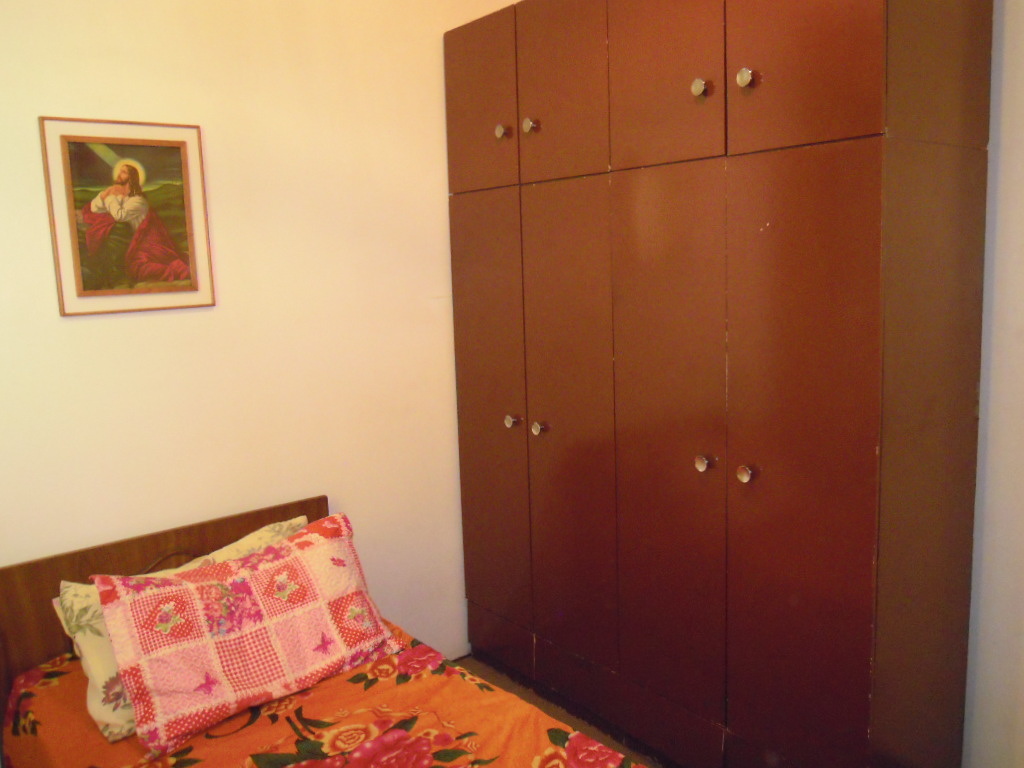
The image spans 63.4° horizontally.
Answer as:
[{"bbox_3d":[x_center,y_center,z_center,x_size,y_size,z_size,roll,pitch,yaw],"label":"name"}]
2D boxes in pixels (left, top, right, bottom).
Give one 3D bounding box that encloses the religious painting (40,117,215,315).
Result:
[{"bbox_3d":[-1.158,-0.509,2.542,0.458,0.573,0.020,-9,11,-38],"label":"religious painting"}]

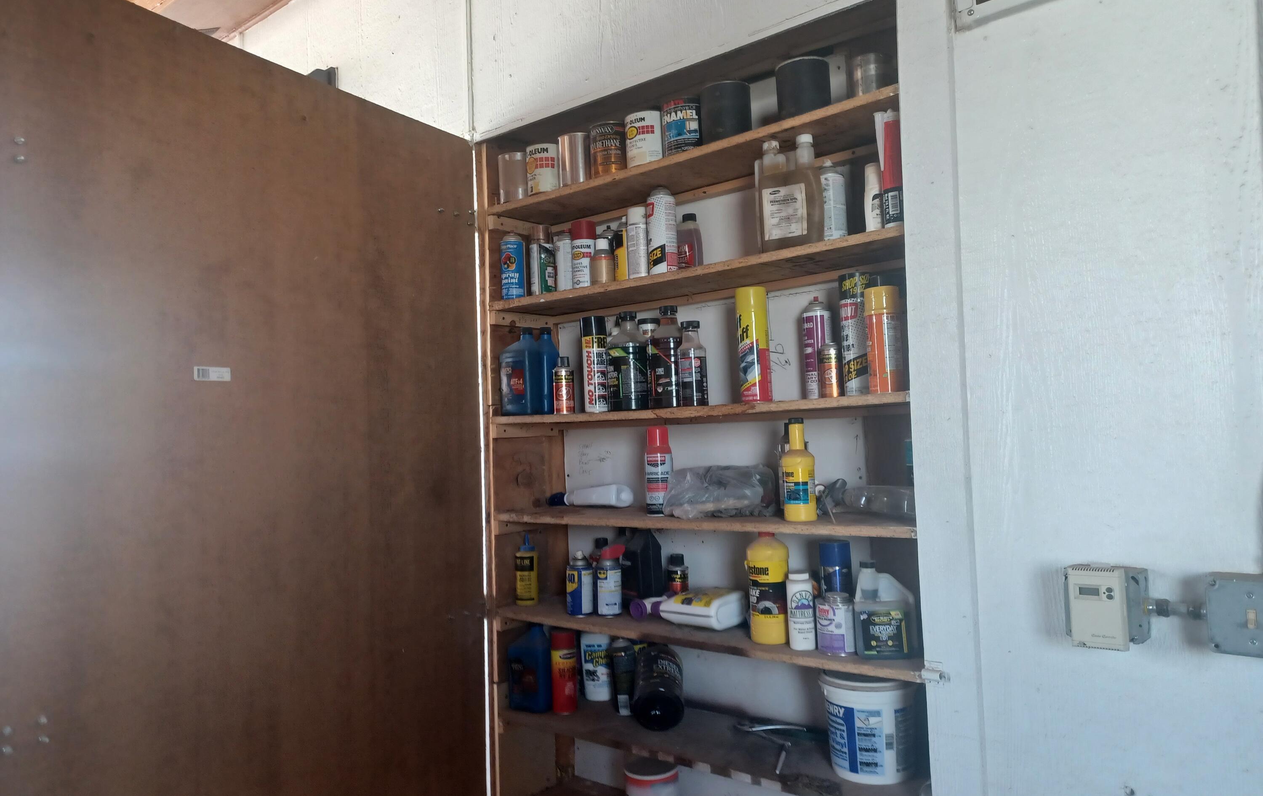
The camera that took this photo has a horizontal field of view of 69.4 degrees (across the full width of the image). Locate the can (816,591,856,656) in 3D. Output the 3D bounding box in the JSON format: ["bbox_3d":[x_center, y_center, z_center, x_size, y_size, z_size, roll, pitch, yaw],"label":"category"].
[{"bbox_3d":[0.396,0.436,1.766,0.072,0.109,0.072,-2,-3,0],"label":"can"}]

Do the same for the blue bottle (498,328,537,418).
[{"bbox_3d":[-0.302,-0.064,2.510,0.110,0.240,0.067,-4,-4,40],"label":"blue bottle"}]

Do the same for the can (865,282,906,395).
[{"bbox_3d":[0.486,-0.109,1.749,0.068,0.202,0.068,-2,-4,0],"label":"can"}]

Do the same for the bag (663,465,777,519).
[{"bbox_3d":[0.197,0.212,2.044,0.220,0.115,0.120,-5,-5,40],"label":"bag"}]

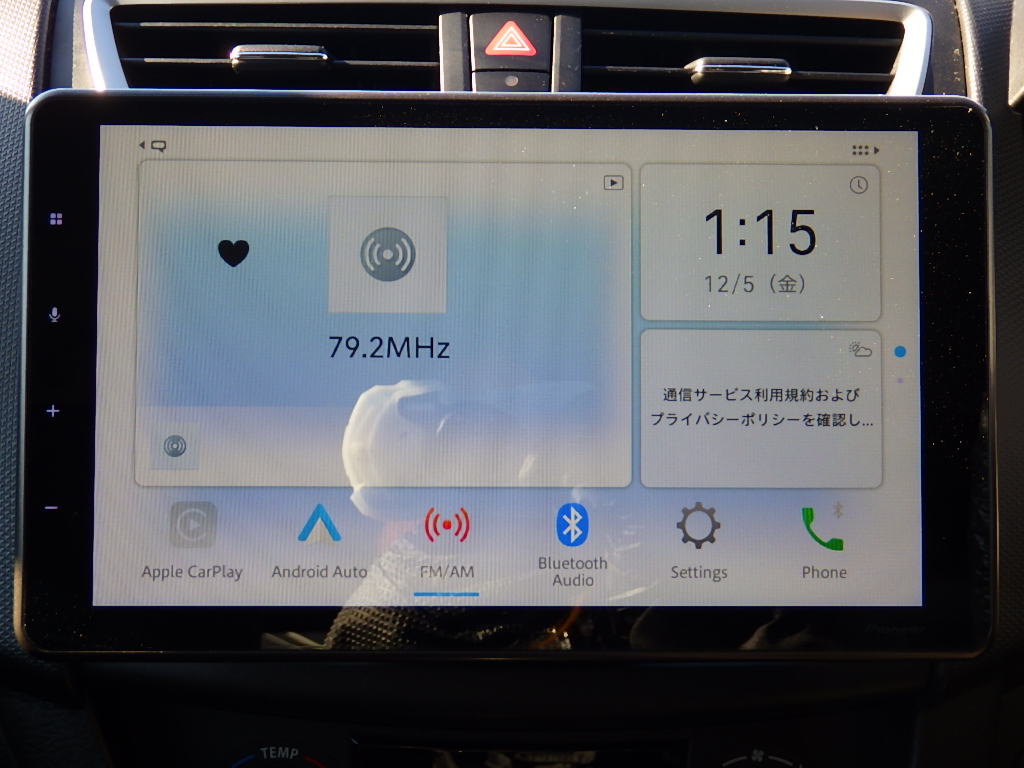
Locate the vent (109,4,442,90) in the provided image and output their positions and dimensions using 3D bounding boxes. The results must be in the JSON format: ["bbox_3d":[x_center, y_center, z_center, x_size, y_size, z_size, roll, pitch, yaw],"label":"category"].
[{"bbox_3d":[-0.074,-0.097,0.482,0.104,0.044,0.030,0,-27,-1],"label":"vent"}]

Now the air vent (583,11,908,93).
[{"bbox_3d":[0.072,-0.096,0.483,0.105,0.044,0.030,0,-27,-5],"label":"air vent"}]

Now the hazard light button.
[{"bbox_3d":[-0.001,-0.105,0.479,0.025,0.024,0.012,0,-27,-2],"label":"hazard light button"}]

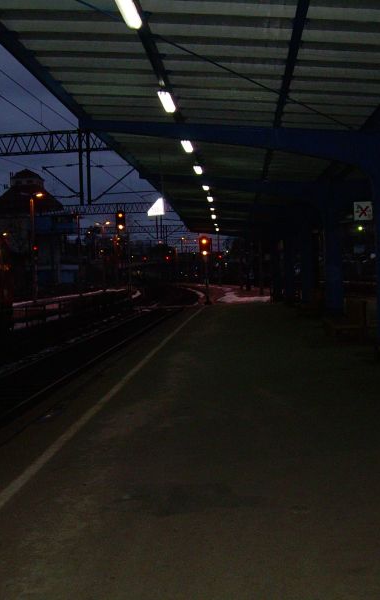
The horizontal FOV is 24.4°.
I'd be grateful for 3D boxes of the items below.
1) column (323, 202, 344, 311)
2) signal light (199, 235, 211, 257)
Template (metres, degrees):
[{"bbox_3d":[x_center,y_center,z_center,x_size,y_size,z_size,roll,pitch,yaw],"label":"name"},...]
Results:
[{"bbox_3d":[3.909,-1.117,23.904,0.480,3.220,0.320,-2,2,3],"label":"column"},{"bbox_3d":[0.826,-3.103,50.000,0.600,1.220,0.400,-2,2,3],"label":"signal light"}]

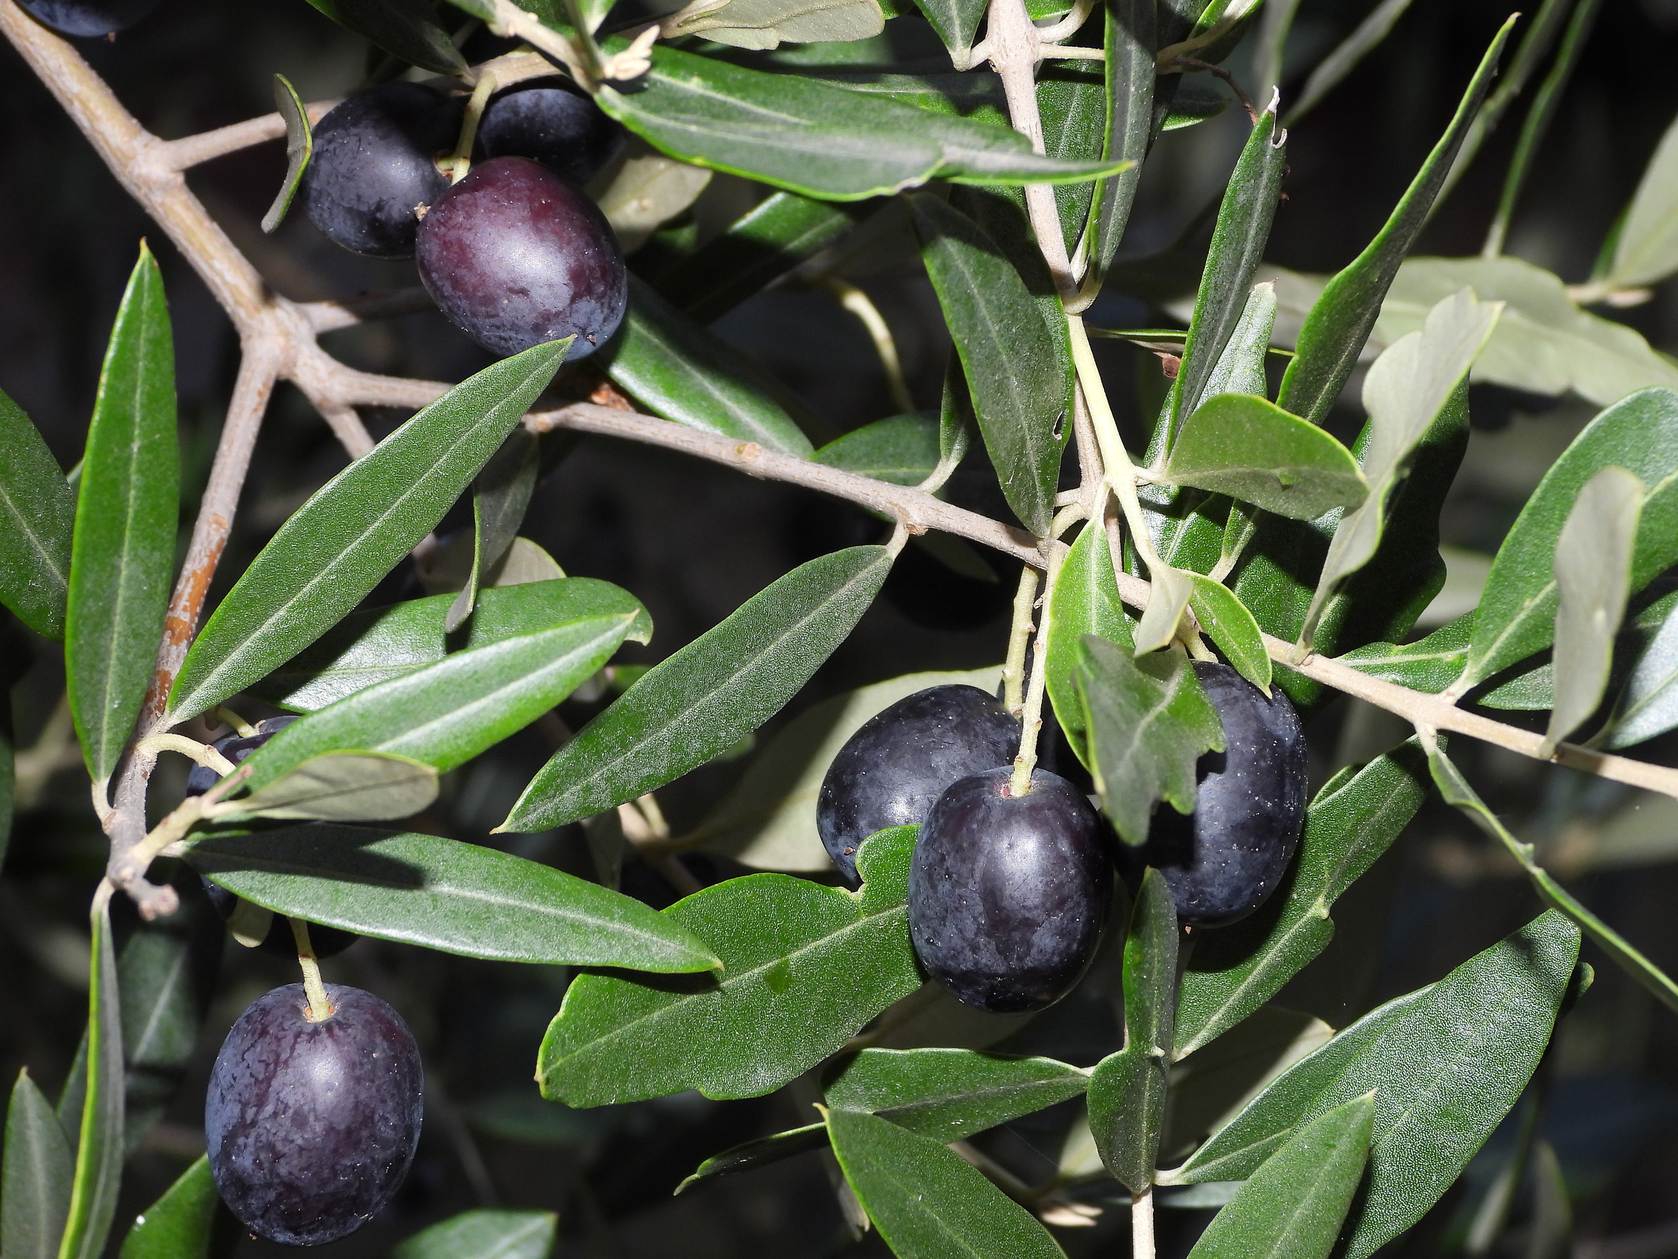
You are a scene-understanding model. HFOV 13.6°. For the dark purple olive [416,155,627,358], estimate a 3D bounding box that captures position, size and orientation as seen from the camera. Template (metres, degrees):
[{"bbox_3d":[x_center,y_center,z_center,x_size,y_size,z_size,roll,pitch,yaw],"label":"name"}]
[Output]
[{"bbox_3d":[-0.028,-0.033,0.615,0.016,0.016,0.021,-33,59,-22],"label":"dark purple olive"}]

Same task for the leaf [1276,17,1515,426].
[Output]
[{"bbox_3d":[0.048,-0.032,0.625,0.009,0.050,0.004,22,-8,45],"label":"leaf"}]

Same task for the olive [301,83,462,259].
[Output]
[{"bbox_3d":[-0.043,-0.044,0.672,0.016,0.016,0.018,-28,51,0],"label":"olive"}]

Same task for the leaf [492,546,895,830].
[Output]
[{"bbox_3d":[-0.013,0.006,0.652,0.047,0.011,0.006,-36,-14,-12],"label":"leaf"}]

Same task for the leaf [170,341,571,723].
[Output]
[{"bbox_3d":[-0.043,-0.009,0.641,0.011,0.052,0.003,50,15,12],"label":"leaf"}]

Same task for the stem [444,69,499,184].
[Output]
[{"bbox_3d":[-0.032,-0.044,0.617,0.003,0.011,0.002,18,0,0],"label":"stem"}]

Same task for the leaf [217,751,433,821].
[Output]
[{"bbox_3d":[-0.046,0.015,0.633,0.025,0.008,0.003,-10,34,33],"label":"leaf"}]

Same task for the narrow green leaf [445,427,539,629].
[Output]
[{"bbox_3d":[-0.032,-0.009,0.647,0.004,0.007,0.025,-21,38,39],"label":"narrow green leaf"}]

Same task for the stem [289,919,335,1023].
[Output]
[{"bbox_3d":[-0.049,0.030,0.640,0.002,0.011,0.002,-16,0,0],"label":"stem"}]

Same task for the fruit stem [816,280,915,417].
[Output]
[{"bbox_3d":[0.003,-0.026,0.660,0.004,0.016,0.003,-31,0,0],"label":"fruit stem"}]

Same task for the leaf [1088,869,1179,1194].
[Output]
[{"bbox_3d":[0.027,0.036,0.637,0.008,0.030,0.004,-1,-12,16],"label":"leaf"}]

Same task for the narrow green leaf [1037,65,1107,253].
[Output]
[{"bbox_3d":[0.023,-0.045,0.662,0.008,0.023,0.003,5,-12,1],"label":"narrow green leaf"}]

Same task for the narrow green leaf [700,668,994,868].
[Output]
[{"bbox_3d":[0.003,0.013,0.642,0.041,0.015,0.004,-16,0,-6],"label":"narrow green leaf"}]

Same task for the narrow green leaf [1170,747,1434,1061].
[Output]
[{"bbox_3d":[0.043,0.025,0.677,0.012,0.039,0.006,38,-6,11],"label":"narrow green leaf"}]

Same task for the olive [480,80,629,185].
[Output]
[{"bbox_3d":[-0.027,-0.044,0.632,0.016,0.019,0.016,29,-12,0],"label":"olive"}]

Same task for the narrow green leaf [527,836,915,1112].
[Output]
[{"bbox_3d":[-0.006,0.032,0.656,0.049,0.019,0.007,-25,-13,-9],"label":"narrow green leaf"}]

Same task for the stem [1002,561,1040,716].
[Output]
[{"bbox_3d":[0.017,0.001,0.652,0.002,0.015,0.002,7,19,0],"label":"stem"}]

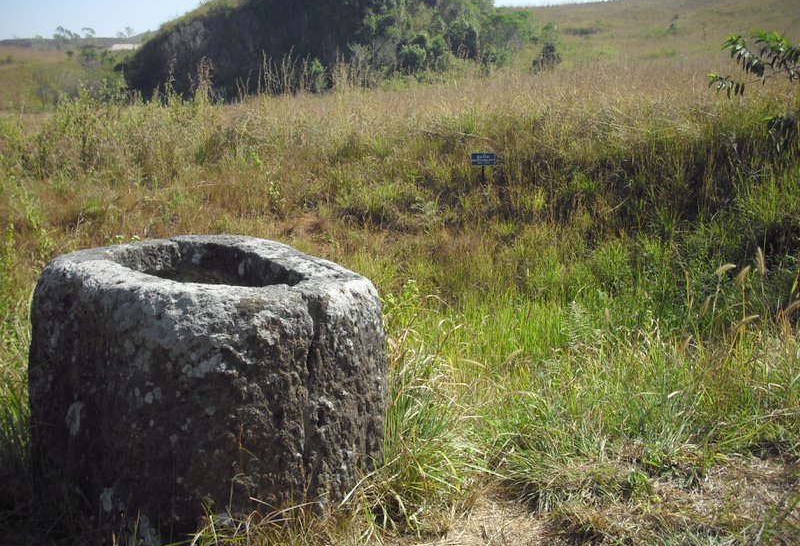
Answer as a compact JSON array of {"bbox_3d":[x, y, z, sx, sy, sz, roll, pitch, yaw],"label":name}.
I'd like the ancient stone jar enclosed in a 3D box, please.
[{"bbox_3d":[-0.673,0.348,3.210,1.230,0.740,1.210,3,14,-1],"label":"ancient stone jar"}]

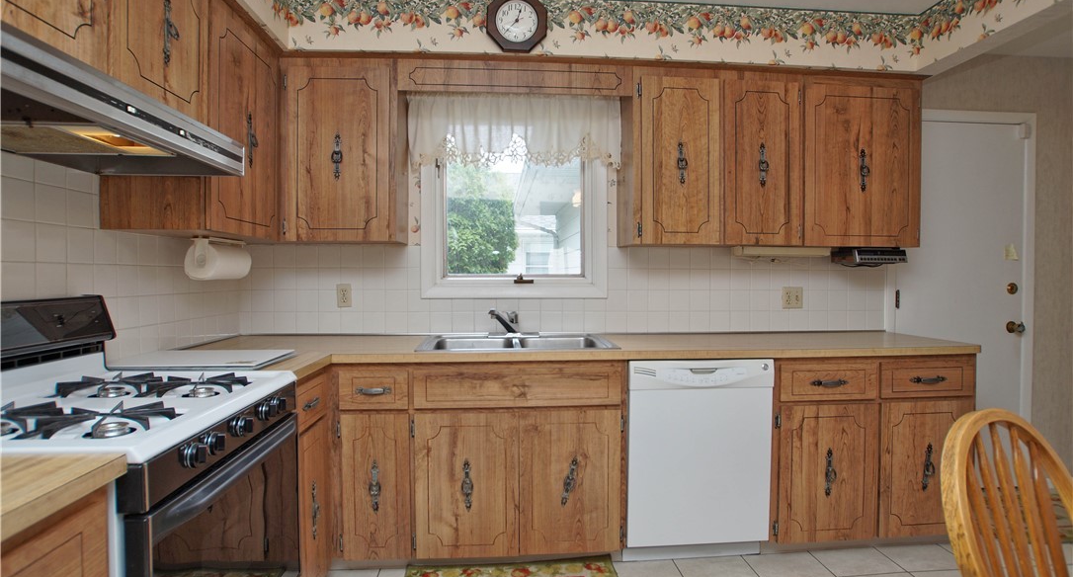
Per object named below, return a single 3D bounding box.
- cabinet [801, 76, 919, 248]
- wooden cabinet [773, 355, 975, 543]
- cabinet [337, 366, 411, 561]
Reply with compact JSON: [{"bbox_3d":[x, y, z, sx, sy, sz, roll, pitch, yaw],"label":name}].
[{"bbox_3d":[1.566,-0.588,2.299,0.577,0.766,0.022,0,1,-5],"label":"cabinet"},{"bbox_3d":[1.418,0.687,2.307,0.895,0.818,0.598,0,1,-5],"label":"wooden cabinet"},{"bbox_3d":[-0.656,0.689,2.141,0.283,0.818,0.598,0,1,-5],"label":"cabinet"}]

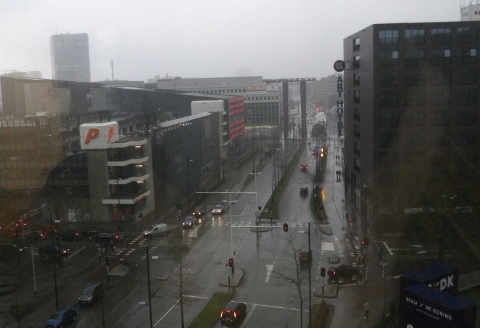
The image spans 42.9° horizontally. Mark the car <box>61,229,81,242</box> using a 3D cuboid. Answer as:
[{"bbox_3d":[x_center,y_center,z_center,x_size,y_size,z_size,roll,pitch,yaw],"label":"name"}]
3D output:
[{"bbox_3d":[-28.548,11.927,102.208,4.000,1.500,1.750,-1,7,8],"label":"car"}]

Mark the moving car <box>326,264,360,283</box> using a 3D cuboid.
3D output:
[{"bbox_3d":[13.110,13.825,77.495,4.200,1.500,1.750,-4,7,-16],"label":"moving car"}]

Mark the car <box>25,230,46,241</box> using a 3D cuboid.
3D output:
[{"bbox_3d":[-33.438,11.319,99.726,4.100,1.500,1.750,2,9,22],"label":"car"}]

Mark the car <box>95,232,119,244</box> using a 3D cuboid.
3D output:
[{"bbox_3d":[-21.772,12.085,99.385,4.300,1.500,1.750,-1,7,8],"label":"car"}]

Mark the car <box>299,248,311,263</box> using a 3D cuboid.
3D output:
[{"bbox_3d":[9.210,12.947,85.377,1.750,1.500,4.200,-1,7,8],"label":"car"}]

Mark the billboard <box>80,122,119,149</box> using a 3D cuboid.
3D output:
[{"bbox_3d":[-25.239,-5.028,109.389,4.466,4.291,5.200,-1,8,8],"label":"billboard"}]

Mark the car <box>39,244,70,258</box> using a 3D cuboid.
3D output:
[{"bbox_3d":[-27.284,12.679,89.312,4.400,1.480,1.780,2,9,23],"label":"car"}]

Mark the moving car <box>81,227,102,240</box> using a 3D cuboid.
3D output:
[{"bbox_3d":[-24.276,11.077,99.537,4.200,1.480,1.750,2,9,22],"label":"moving car"}]

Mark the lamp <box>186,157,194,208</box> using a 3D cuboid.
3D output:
[{"bbox_3d":[-9.503,3.617,117.025,1.300,10.231,0.400,-1,8,6],"label":"lamp"}]

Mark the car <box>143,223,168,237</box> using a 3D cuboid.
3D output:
[{"bbox_3d":[-14.251,11.158,103.617,4.400,1.850,1.800,-7,9,-35],"label":"car"}]

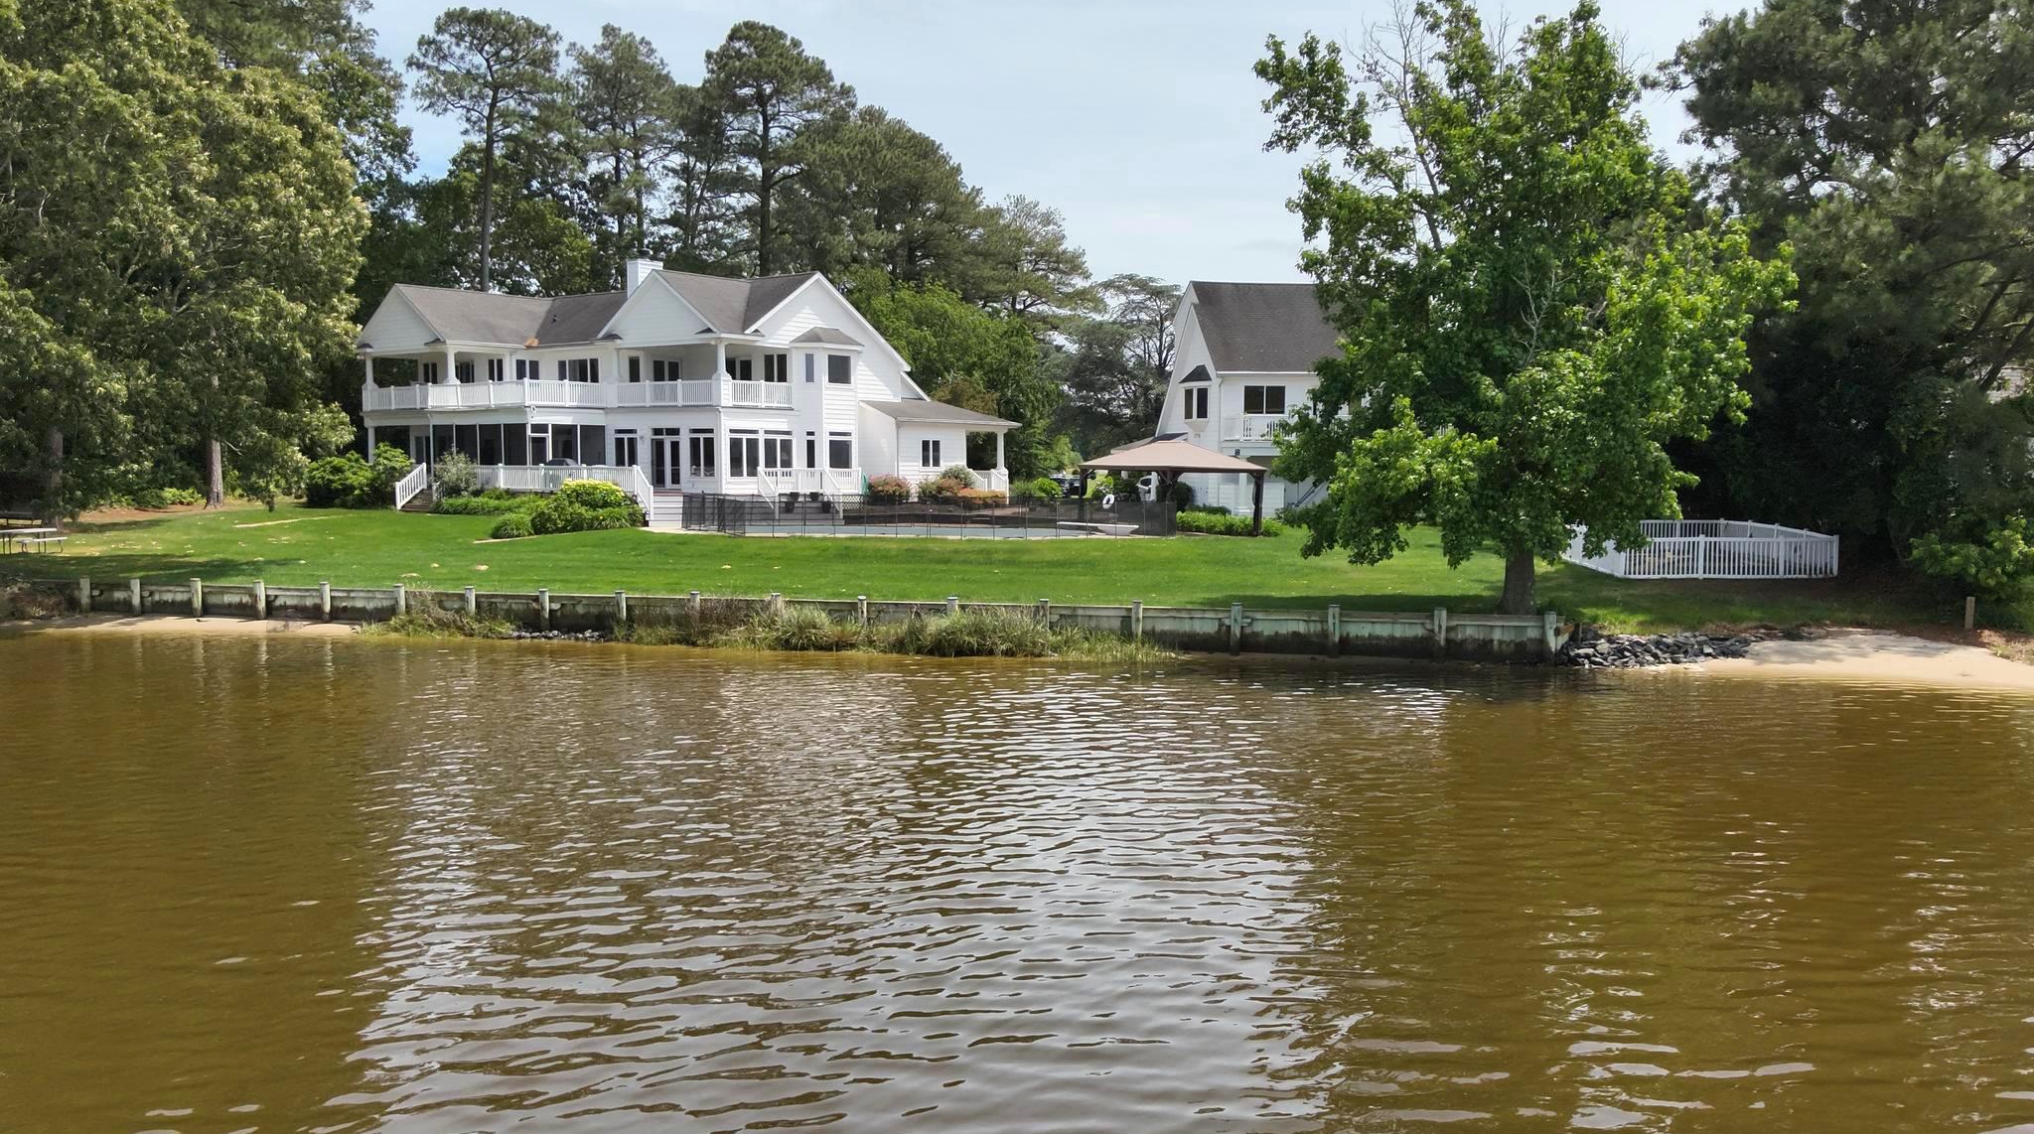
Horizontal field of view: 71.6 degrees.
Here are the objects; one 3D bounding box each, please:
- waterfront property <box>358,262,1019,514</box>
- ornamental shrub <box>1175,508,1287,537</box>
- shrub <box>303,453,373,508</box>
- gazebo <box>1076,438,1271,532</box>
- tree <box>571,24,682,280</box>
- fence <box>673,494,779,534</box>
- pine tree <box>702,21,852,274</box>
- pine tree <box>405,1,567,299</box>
[{"bbox_3d":[-14.205,-7.741,63.067,19.993,10.400,20.734,3,5,35],"label":"waterfront property"},{"bbox_3d":[7.521,-1.601,49.624,3.900,0.900,1.300,3,5,35],"label":"ornamental shrub"},{"bbox_3d":[-28.853,-3.678,59.899,2.800,2.288,2.600,-2,5,-26],"label":"shrub"},{"bbox_3d":[5.431,-2.761,48.933,4.100,3.287,4.700,-4,6,-40],"label":"gazebo"},{"bbox_3d":[-21.487,-17.015,78.921,6.057,26.007,5.805,-1,5,-15],"label":"tree"},{"bbox_3d":[-9.975,-1.757,48.511,3.900,1.220,0.800,3,5,35],"label":"fence"},{"bbox_3d":[-12.821,-16.411,75.957,7.913,25.292,7.583,-1,5,-9],"label":"pine tree"},{"bbox_3d":[-27.810,-16.561,74.945,8.303,25.696,7.957,-2,5,-20],"label":"pine tree"}]

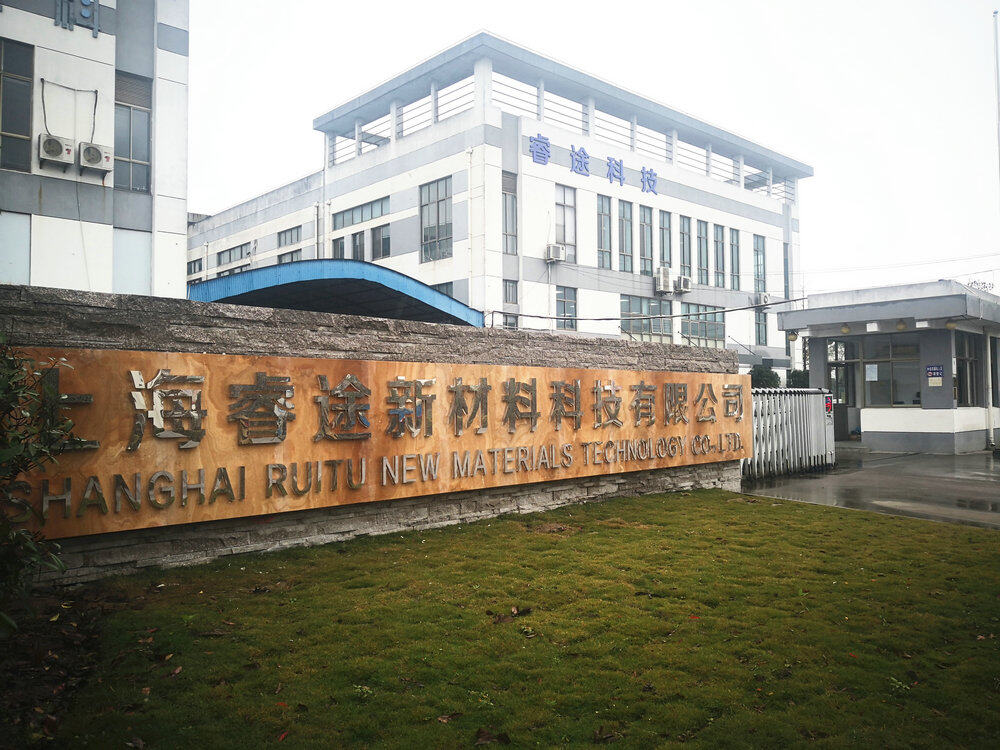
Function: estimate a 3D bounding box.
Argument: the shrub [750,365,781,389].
[{"bbox_3d":[10.866,1.050,31.950,1.400,2.880,1.400,-1,-2,19],"label":"shrub"}]

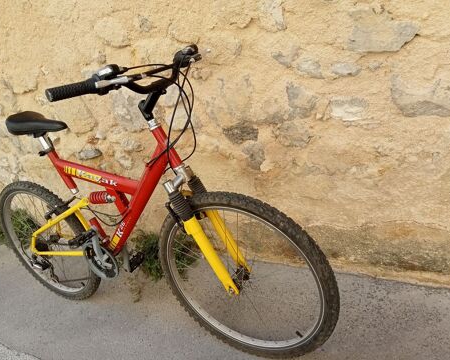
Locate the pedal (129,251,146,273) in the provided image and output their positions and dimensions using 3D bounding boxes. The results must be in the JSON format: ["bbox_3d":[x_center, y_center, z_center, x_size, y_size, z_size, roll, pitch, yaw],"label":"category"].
[{"bbox_3d":[-0.424,0.383,1.849,0.027,0.077,0.083,29,38,16],"label":"pedal"}]

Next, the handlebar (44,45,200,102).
[{"bbox_3d":[-0.219,-0.305,1.117,0.145,0.110,0.590,2,27,32],"label":"handlebar"}]

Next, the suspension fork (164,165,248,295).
[{"bbox_3d":[-0.042,0.166,1.277,0.080,0.440,0.165,-20,14,39],"label":"suspension fork"}]

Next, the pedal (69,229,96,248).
[{"bbox_3d":[-0.540,0.220,1.468,0.076,0.027,0.084,-21,13,39],"label":"pedal"}]

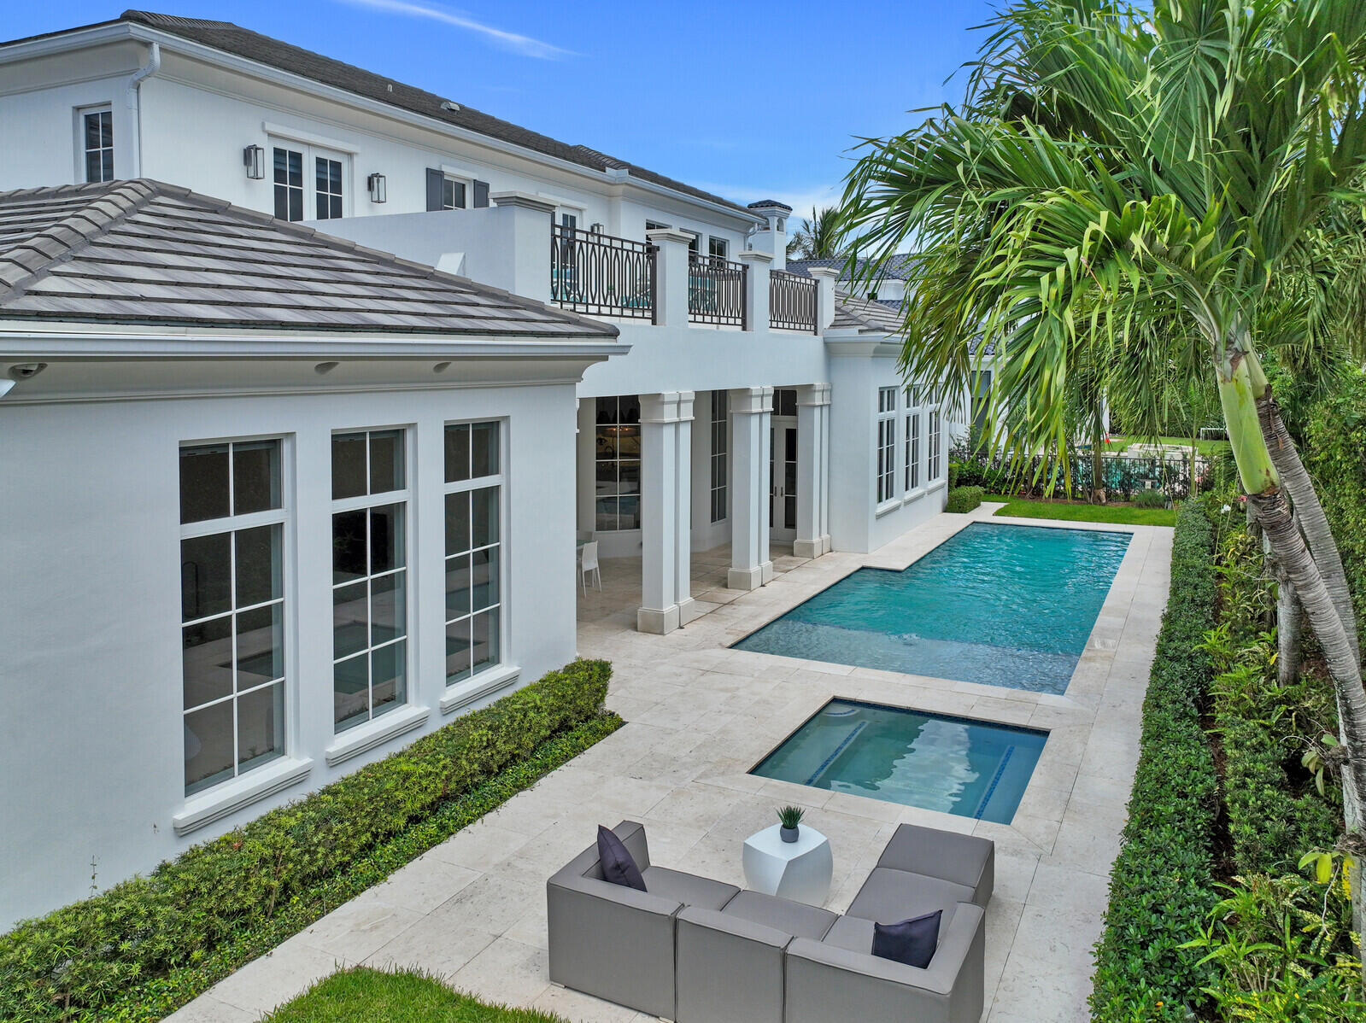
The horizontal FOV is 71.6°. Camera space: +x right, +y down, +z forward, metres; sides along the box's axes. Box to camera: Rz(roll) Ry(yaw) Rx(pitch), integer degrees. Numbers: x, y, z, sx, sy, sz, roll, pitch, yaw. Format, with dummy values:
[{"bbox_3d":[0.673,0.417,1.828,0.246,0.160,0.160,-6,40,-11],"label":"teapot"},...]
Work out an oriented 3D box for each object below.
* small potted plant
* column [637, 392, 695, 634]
[{"bbox_3d":[0.749,2.183,6.613,0.180,0.235,0.180,0,9,0],"label":"small potted plant"},{"bbox_3d":[-0.255,-0.009,13.122,0.425,3.269,0.864,4,10,28],"label":"column"}]

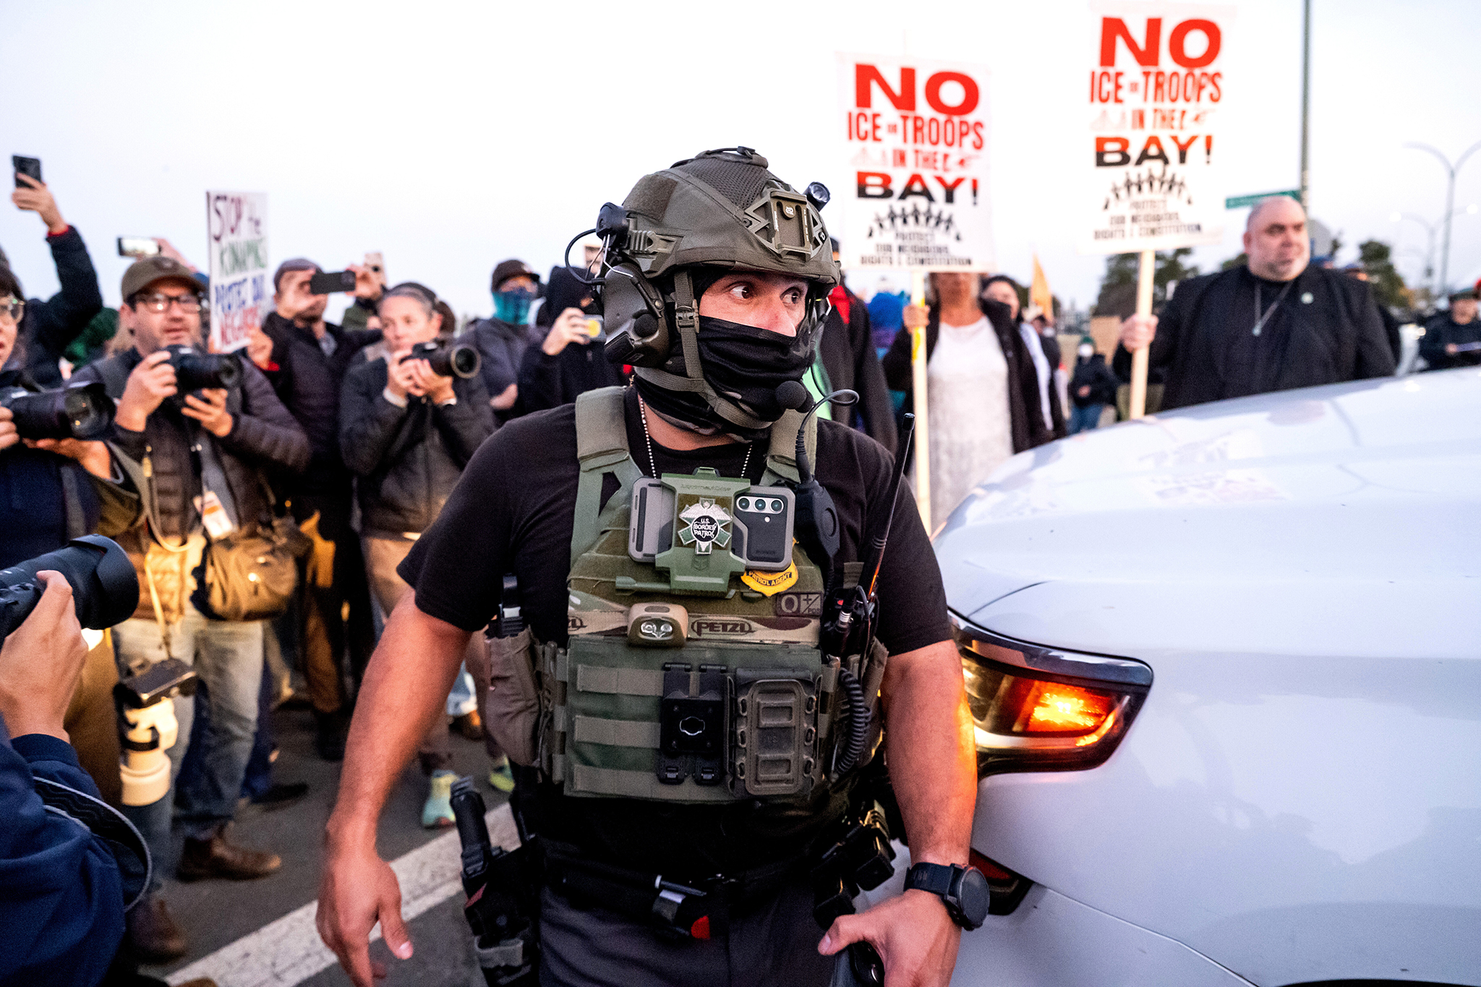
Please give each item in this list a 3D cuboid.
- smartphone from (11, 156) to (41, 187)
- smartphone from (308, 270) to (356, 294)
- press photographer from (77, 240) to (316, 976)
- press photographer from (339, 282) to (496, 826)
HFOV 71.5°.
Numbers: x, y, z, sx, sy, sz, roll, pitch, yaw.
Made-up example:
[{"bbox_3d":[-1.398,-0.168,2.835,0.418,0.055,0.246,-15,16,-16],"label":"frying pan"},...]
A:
[{"bbox_3d":[-2.215,-0.972,3.200,0.075,0.152,0.010,-7,10,-37],"label":"smartphone"},{"bbox_3d":[-1.428,-0.738,3.600,0.150,0.073,0.010,-9,11,-24],"label":"smartphone"},{"bbox_3d":[-1.470,0.280,2.780,0.630,1.760,0.550,-7,10,-37],"label":"press photographer"},{"bbox_3d":[-0.960,0.210,3.230,0.510,1.670,0.470,-4,9,-21],"label":"press photographer"}]

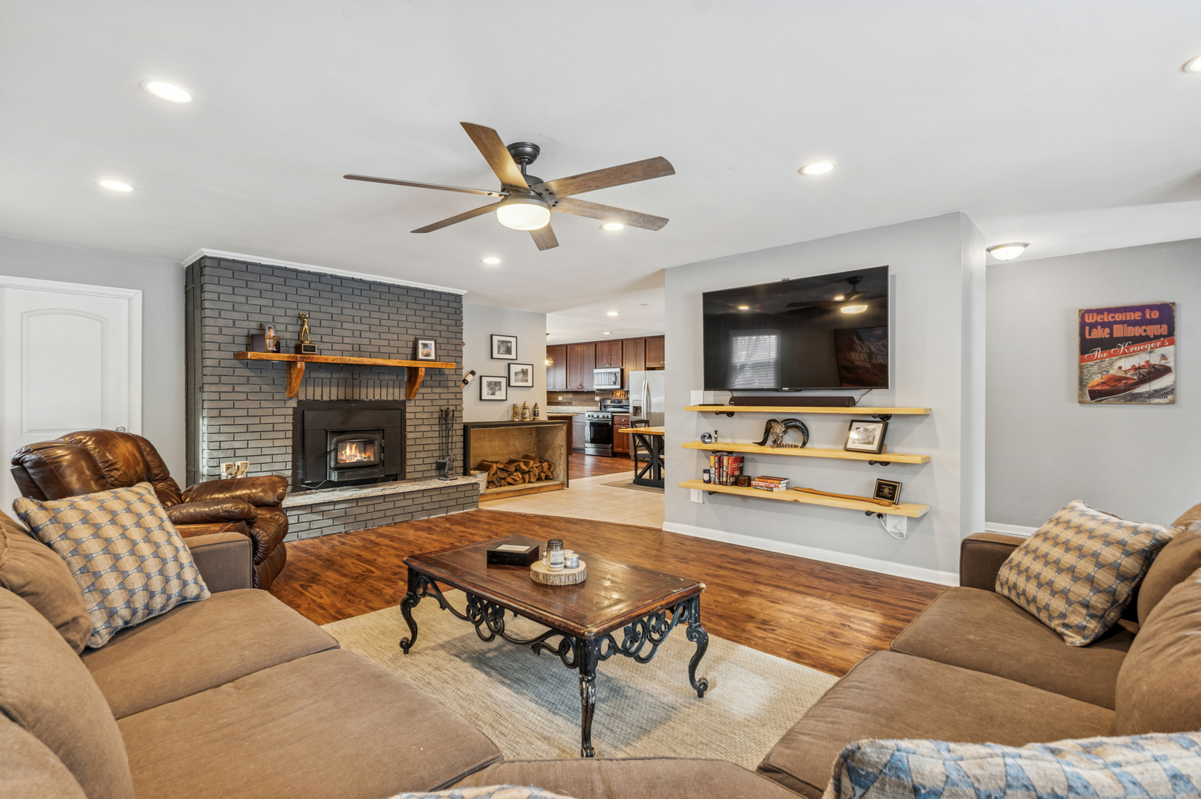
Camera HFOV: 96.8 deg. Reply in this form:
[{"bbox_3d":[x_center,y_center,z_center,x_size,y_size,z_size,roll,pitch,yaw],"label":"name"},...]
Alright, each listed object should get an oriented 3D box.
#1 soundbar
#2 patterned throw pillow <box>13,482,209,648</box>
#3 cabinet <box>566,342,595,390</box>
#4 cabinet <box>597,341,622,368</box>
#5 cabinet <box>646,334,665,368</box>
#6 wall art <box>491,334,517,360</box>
[{"bbox_3d":[1.446,0.015,4.070,0.960,0.080,0.090,0,0,41],"label":"soundbar"},{"bbox_3d":[-1.558,0.510,1.747,0.150,0.460,0.460,-29,-2,-2],"label":"patterned throw pillow"},{"bbox_3d":[-0.344,-0.723,12.253,0.858,1.065,0.330,0,0,39],"label":"cabinet"},{"bbox_3d":[0.297,-0.995,11.677,0.755,0.585,0.330,0,0,41],"label":"cabinet"},{"bbox_3d":[1.389,-0.963,10.729,0.900,0.630,0.330,0,0,41],"label":"cabinet"},{"bbox_3d":[-1.317,-0.719,7.338,0.025,0.330,0.455,0,0,41],"label":"wall art"}]

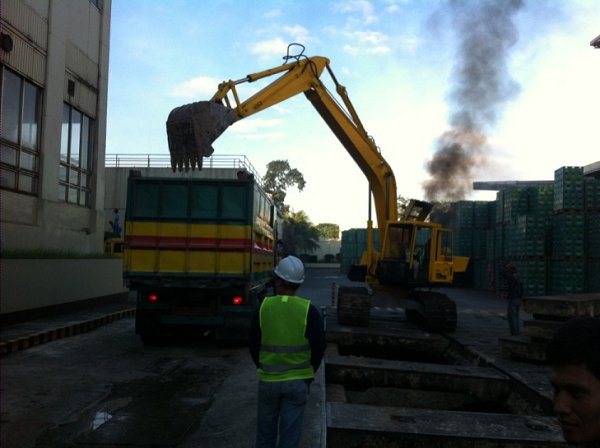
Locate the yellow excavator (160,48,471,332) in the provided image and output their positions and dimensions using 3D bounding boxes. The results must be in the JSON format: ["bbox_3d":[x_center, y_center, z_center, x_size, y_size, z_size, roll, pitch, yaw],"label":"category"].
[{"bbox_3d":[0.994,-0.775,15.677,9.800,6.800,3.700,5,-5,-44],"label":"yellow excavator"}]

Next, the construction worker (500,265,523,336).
[{"bbox_3d":[4.828,1.765,13.826,0.380,1.680,0.500,-1,-4,30],"label":"construction worker"}]

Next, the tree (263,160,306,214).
[{"bbox_3d":[-2.256,-1.122,82.206,6.200,13.600,6.200,1,-3,0],"label":"tree"}]

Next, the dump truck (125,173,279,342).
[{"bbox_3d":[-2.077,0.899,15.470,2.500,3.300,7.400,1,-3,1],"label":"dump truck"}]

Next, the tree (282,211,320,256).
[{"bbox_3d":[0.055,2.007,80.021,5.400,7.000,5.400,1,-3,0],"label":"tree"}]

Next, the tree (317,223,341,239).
[{"bbox_3d":[4.508,3.485,99.974,5.200,7.000,5.200,1,-3,0],"label":"tree"}]

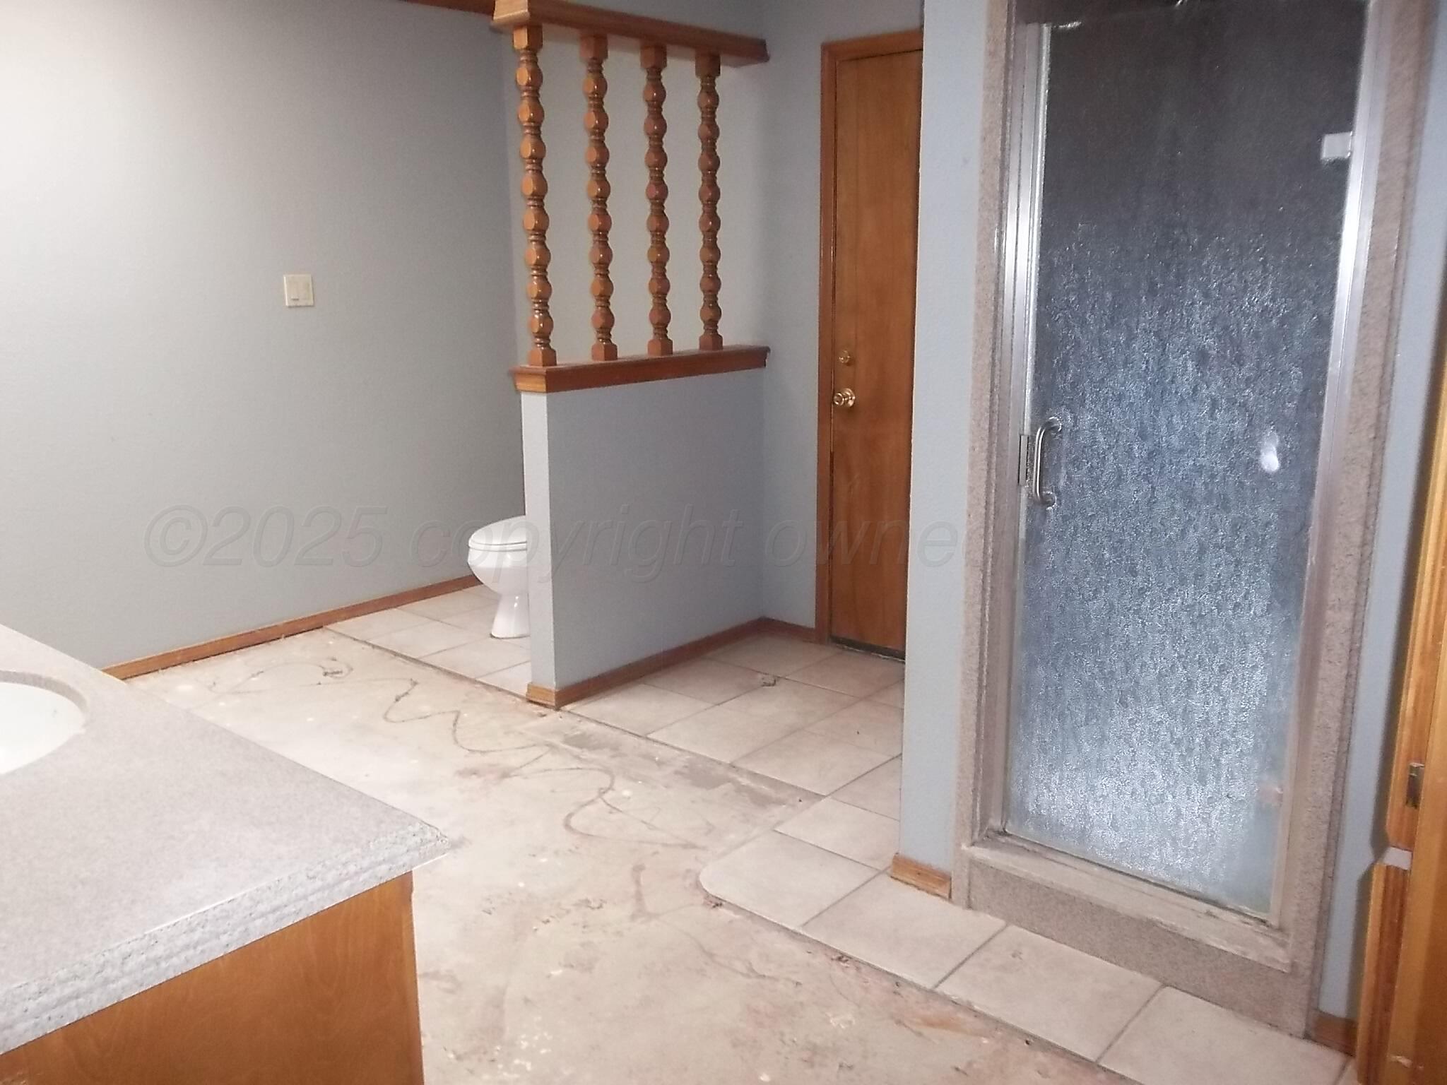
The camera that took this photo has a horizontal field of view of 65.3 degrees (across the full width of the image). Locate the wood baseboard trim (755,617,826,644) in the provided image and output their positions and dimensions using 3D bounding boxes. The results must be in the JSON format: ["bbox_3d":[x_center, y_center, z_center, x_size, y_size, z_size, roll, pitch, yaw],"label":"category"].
[{"bbox_3d":[0.274,0.338,4.317,0.245,0.066,0.016,11,17,40],"label":"wood baseboard trim"}]

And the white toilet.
[{"bbox_3d":[-0.695,-0.040,4.497,0.440,0.740,0.730,11,17,40],"label":"white toilet"}]

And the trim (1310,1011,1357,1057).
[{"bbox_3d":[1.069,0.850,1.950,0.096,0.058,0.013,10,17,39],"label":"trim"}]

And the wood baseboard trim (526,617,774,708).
[{"bbox_3d":[-0.231,0.404,4.056,0.144,0.066,1.046,11,18,41],"label":"wood baseboard trim"}]

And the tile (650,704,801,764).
[{"bbox_3d":[-0.006,0.573,3.358,0.328,0.010,0.328,10,17,39],"label":"tile"}]

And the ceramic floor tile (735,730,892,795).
[{"bbox_3d":[0.254,0.630,3.226,0.322,0.010,0.322,11,17,40],"label":"ceramic floor tile"}]

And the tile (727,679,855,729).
[{"bbox_3d":[0.221,0.526,3.676,0.322,0.010,0.322,11,17,40],"label":"tile"}]

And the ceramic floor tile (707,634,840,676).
[{"bbox_3d":[0.187,0.420,4.134,0.335,0.010,0.335,11,17,40],"label":"ceramic floor tile"}]

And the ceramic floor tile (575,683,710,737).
[{"bbox_3d":[-0.260,0.529,3.562,0.326,0.010,0.328,10,17,39],"label":"ceramic floor tile"}]

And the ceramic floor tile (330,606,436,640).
[{"bbox_3d":[-1.355,0.329,4.475,0.280,0.010,0.325,10,17,39],"label":"ceramic floor tile"}]

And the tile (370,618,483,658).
[{"bbox_3d":[-1.131,0.380,4.363,0.322,0.010,0.322,11,17,40],"label":"tile"}]

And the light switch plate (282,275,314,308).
[{"bbox_3d":[-1.567,-0.931,4.173,0.008,0.115,0.115,10,17,39],"label":"light switch plate"}]

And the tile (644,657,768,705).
[{"bbox_3d":[-0.043,0.470,3.814,0.328,0.010,0.328,10,17,39],"label":"tile"}]

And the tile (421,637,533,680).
[{"bbox_3d":[-0.884,0.426,4.154,0.322,0.010,0.322,11,17,40],"label":"tile"}]

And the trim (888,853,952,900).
[{"bbox_3d":[0.436,0.734,2.481,0.156,0.058,0.013,10,17,39],"label":"trim"}]

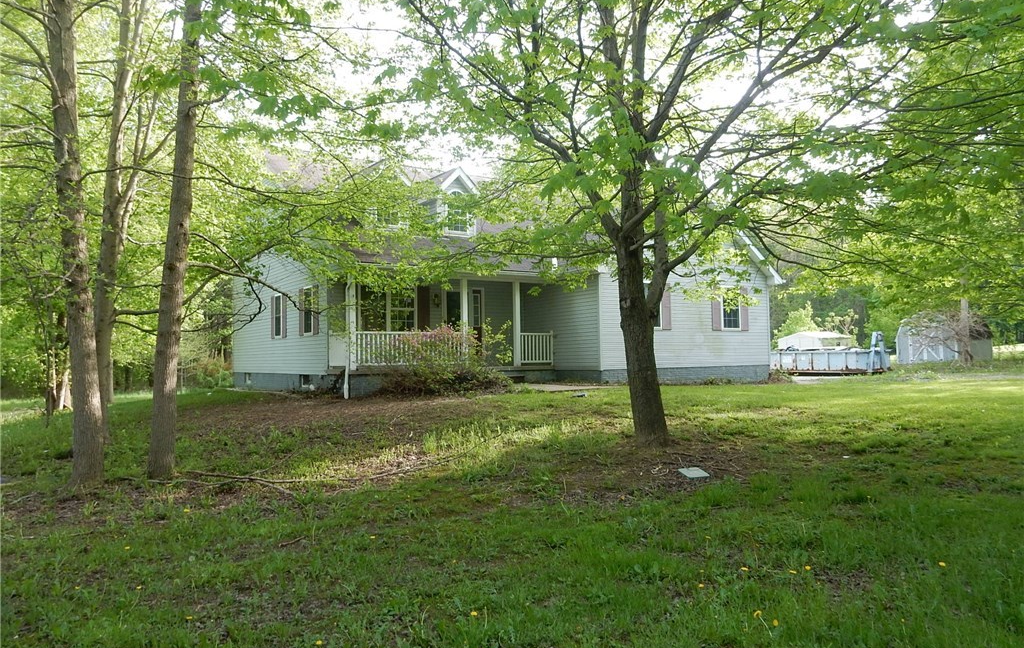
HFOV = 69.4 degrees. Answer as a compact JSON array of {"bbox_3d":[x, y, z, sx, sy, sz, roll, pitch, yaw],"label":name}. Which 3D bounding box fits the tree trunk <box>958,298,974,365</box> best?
[{"bbox_3d":[21.941,0.340,35.775,0.460,3.331,0.460,1,-3,-34],"label":"tree trunk"}]

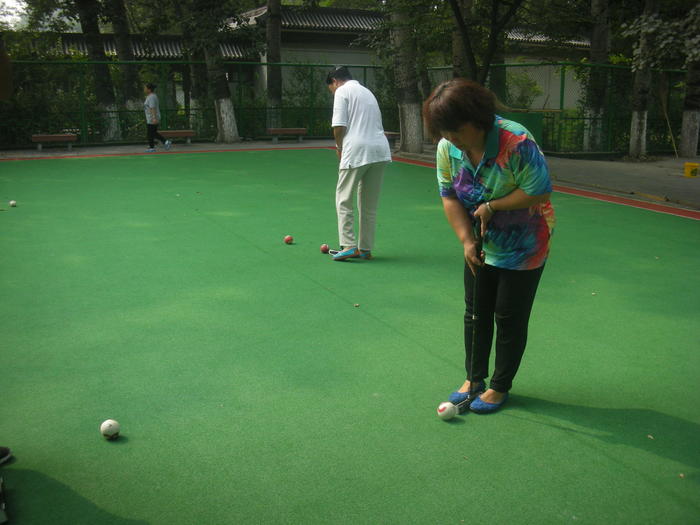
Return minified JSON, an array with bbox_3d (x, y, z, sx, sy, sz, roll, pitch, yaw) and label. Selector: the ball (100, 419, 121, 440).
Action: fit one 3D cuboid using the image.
[{"bbox_3d":[-0.950,0.662,2.805,0.075,0.075,0.075,0,14,0],"label":"ball"}]

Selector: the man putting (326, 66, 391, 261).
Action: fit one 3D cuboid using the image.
[{"bbox_3d":[0.075,-0.786,5.638,0.460,1.510,0.450,7,16,27],"label":"man putting"}]

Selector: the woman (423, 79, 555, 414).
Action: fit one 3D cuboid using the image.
[{"bbox_3d":[0.575,-0.063,2.994,0.470,1.390,0.470,-12,18,-39],"label":"woman"}]

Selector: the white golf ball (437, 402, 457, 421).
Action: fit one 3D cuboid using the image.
[{"bbox_3d":[0.405,0.624,2.958,0.075,0.075,0.075,0,14,0],"label":"white golf ball"}]

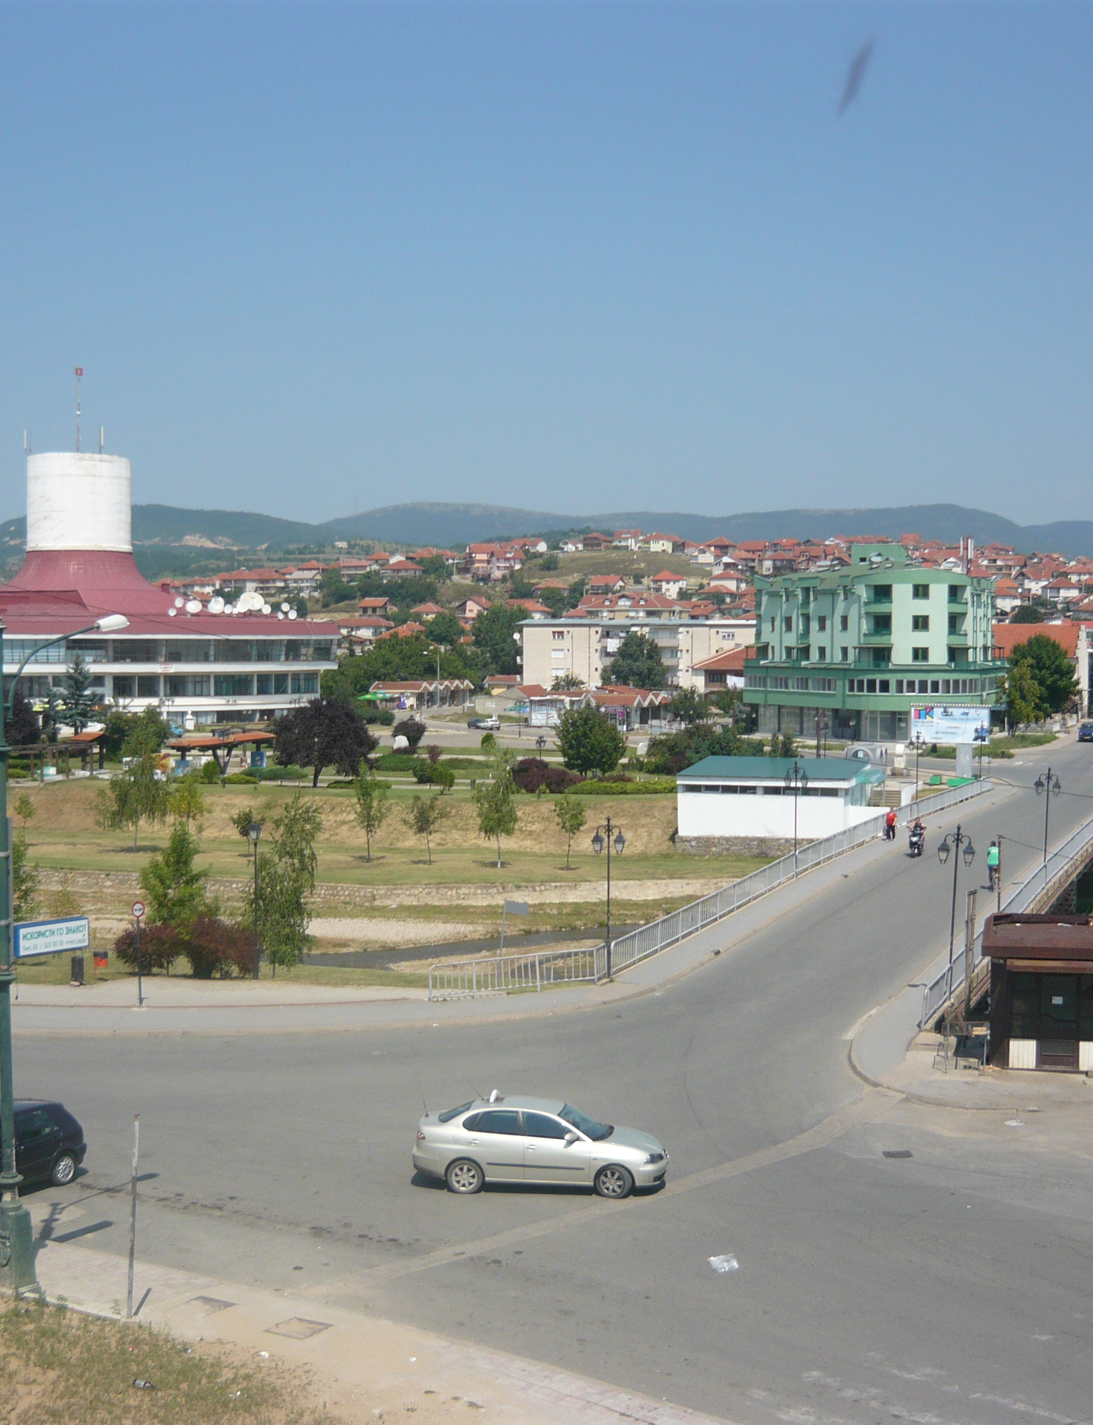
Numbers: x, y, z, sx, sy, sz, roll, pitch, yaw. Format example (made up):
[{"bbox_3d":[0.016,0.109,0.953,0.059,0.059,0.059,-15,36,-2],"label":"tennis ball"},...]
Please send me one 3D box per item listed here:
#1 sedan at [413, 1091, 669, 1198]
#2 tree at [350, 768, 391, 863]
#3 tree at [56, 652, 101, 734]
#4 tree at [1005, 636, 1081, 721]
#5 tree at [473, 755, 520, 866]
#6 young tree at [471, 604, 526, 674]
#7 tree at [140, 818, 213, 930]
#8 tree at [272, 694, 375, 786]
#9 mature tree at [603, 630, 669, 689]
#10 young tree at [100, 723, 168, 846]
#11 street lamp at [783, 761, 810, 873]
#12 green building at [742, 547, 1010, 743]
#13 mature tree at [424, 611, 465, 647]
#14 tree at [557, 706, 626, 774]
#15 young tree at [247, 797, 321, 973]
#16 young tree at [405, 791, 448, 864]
[{"bbox_3d":[-0.070,7.190,30.500,4.280,1.450,1.710,0,3,6],"label":"sedan"},{"bbox_3d":[-8.983,5.098,92.500,1.971,5.117,1.912,0,3,0],"label":"tree"},{"bbox_3d":[-52.489,-1.747,203.000,5.160,9.650,5.160,0,2,0],"label":"tree"},{"bbox_3d":[45.712,-2.943,167.000,6.706,8.486,6.505,0,3,0],"label":"tree"},{"bbox_3d":[-2.522,4.858,90.500,2.299,5.859,2.230,0,3,0],"label":"tree"},{"bbox_3d":[-7.458,-10.670,280.000,8.949,12.850,8.681,0,3,0],"label":"young tree"},{"bbox_3d":[-10.651,5.336,52.300,2.010,4.460,2.010,0,2,0],"label":"tree"},{"bbox_3d":[-16.719,2.118,136.000,7.910,7.020,7.910,0,2,0],"label":"tree"},{"bbox_3d":[11.748,-6.259,235.000,8.667,8.859,8.407,0,3,0],"label":"mature tree"},{"bbox_3d":[-22.253,3.915,97.500,3.835,6.952,3.720,0,3,0],"label":"young tree"},{"bbox_3d":[9.604,4.127,69.403,1.000,4.452,0.350,1,3,22],"label":"street lamp"},{"bbox_3d":[31.020,-6.755,173.205,20.000,18.373,19.000,0,3,-12],"label":"green building"},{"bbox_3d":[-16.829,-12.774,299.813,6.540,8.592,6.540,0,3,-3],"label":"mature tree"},{"bbox_3d":[3.624,2.317,145.000,5.470,5.700,5.470,0,2,0],"label":"tree"},{"bbox_3d":[-7.522,5.007,52.000,2.050,5.280,2.050,0,2,0],"label":"young tree"},{"bbox_3d":[-6.042,5.967,93.916,2.122,3.863,2.122,0,3,-4],"label":"young tree"}]

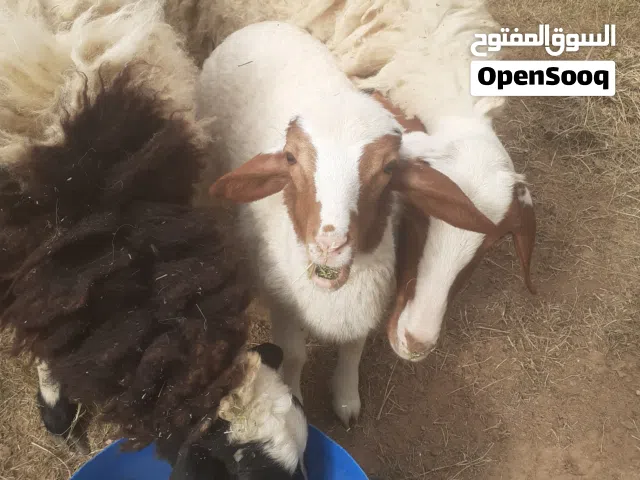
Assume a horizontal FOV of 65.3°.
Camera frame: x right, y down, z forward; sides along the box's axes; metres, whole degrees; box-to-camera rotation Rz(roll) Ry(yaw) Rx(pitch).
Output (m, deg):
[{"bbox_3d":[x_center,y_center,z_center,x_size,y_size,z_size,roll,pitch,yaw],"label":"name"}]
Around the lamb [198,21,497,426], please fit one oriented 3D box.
[{"bbox_3d":[-0.036,-0.074,0.954,0.310,0.660,0.750,-10,47,-10],"label":"lamb"}]

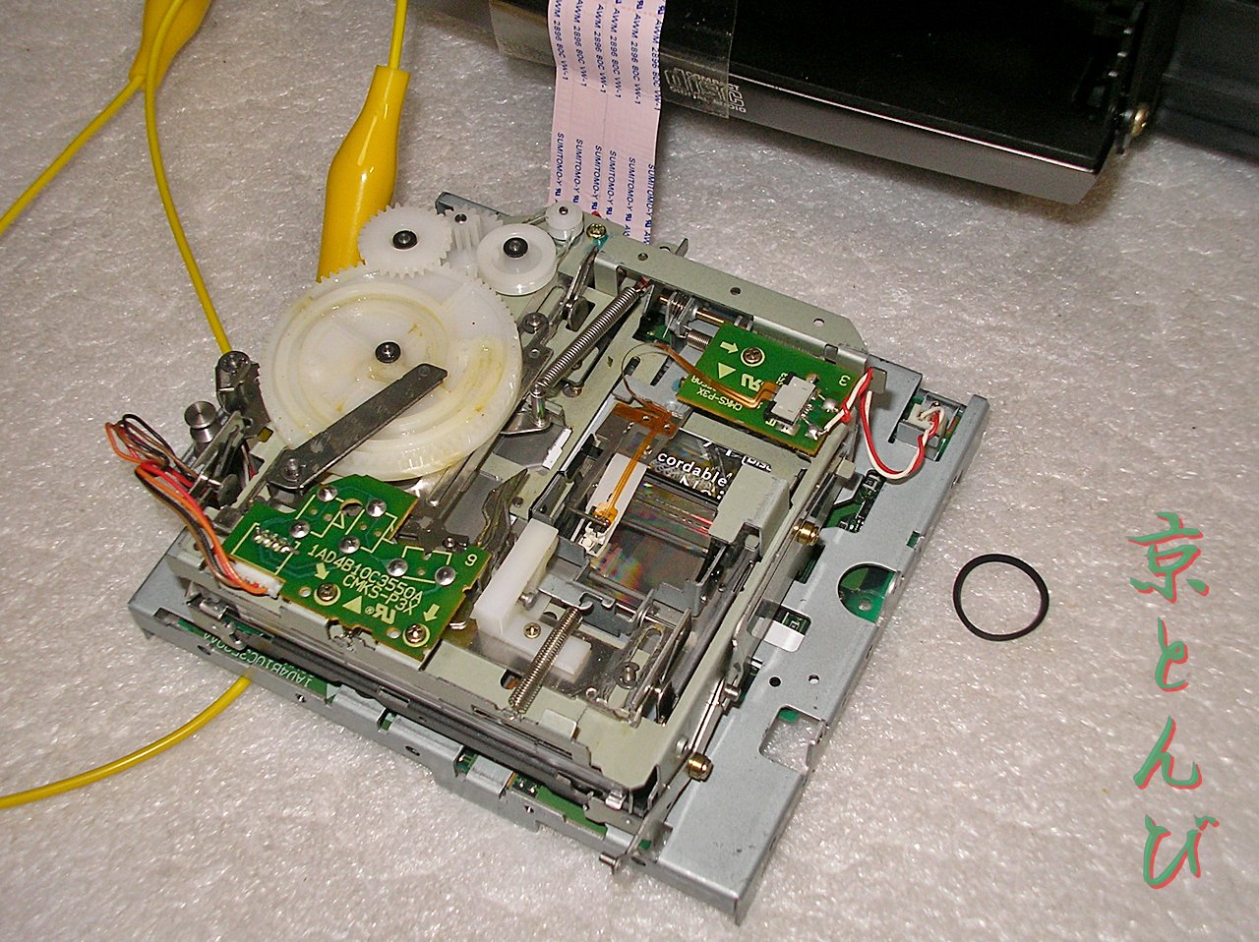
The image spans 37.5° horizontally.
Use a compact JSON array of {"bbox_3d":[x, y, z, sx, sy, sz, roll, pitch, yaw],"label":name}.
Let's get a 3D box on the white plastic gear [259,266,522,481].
[{"bbox_3d":[-0.044,-0.020,0.341,0.049,0.007,0.049,-1,55,2],"label":"white plastic gear"}]

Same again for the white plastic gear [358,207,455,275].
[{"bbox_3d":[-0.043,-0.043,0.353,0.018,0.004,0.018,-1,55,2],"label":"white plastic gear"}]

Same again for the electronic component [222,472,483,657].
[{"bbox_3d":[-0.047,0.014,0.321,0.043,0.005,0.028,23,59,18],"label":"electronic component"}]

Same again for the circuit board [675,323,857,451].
[{"bbox_3d":[0.025,-0.016,0.338,0.028,0.003,0.020,23,59,18],"label":"circuit board"}]

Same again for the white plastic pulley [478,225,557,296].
[{"bbox_3d":[-0.021,-0.041,0.353,0.016,0.006,0.016,-1,55,2],"label":"white plastic pulley"}]

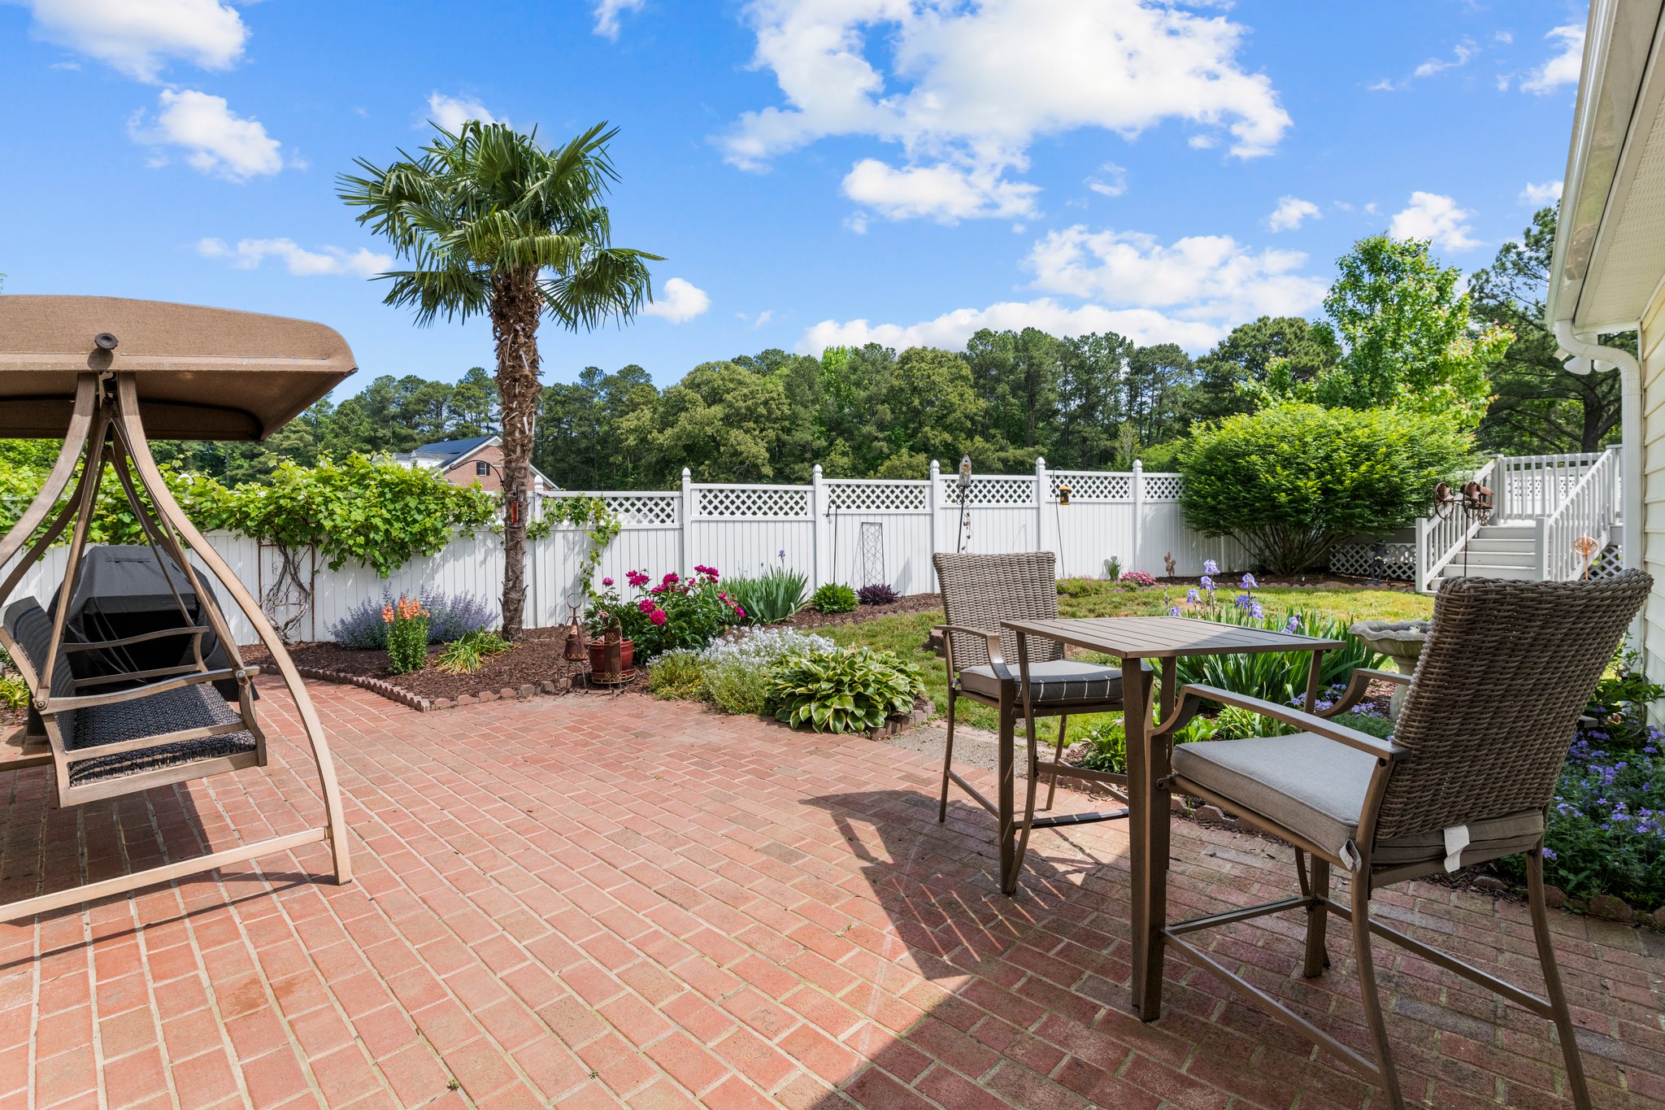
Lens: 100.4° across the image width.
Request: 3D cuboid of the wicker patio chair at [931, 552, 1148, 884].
[{"bbox_3d":[0.775,0.570,2.720,0.610,1.140,0.670,-1,1,-12],"label":"wicker patio chair"}]

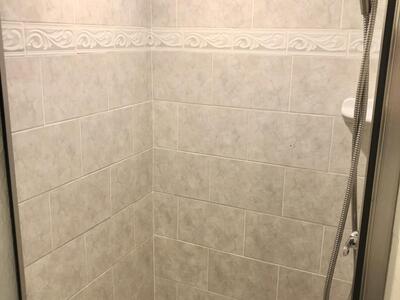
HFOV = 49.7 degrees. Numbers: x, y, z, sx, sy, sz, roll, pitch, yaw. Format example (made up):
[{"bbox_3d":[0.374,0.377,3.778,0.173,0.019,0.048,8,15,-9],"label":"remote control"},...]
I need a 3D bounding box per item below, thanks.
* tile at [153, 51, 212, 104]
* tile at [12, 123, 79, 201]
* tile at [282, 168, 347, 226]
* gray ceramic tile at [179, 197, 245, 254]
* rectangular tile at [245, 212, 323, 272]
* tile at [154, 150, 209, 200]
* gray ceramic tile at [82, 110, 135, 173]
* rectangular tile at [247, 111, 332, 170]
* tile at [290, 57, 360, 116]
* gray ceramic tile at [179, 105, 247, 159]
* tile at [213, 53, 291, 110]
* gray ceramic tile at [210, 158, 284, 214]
[{"bbox_3d":[-0.072,-0.286,1.705,0.265,0.199,0.012,8,16,24],"label":"tile"},{"bbox_3d":[-0.461,0.024,1.282,0.020,0.200,0.288,8,16,24],"label":"tile"},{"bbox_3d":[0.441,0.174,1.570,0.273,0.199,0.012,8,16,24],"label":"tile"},{"bbox_3d":[0.044,0.312,1.796,0.300,0.200,0.020,8,16,24],"label":"gray ceramic tile"},{"bbox_3d":[0.317,0.350,1.671,0.300,0.200,0.020,8,16,24],"label":"rectangular tile"},{"bbox_3d":[-0.076,0.102,1.801,0.264,0.200,0.020,8,16,24],"label":"tile"},{"bbox_3d":[-0.332,-0.041,1.547,0.012,0.199,0.300,8,16,24],"label":"gray ceramic tile"},{"bbox_3d":[0.323,-0.038,1.569,0.300,0.200,0.020,8,16,24],"label":"rectangular tile"},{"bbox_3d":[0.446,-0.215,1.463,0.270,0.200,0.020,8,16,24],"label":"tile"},{"bbox_3d":[0.051,-0.075,1.694,0.300,0.200,0.020,8,16,24],"label":"gray ceramic tile"},{"bbox_3d":[0.187,-0.251,1.582,0.300,0.200,0.020,8,16,24],"label":"tile"},{"bbox_3d":[0.179,0.139,1.689,0.300,0.199,0.012,8,16,24],"label":"gray ceramic tile"}]

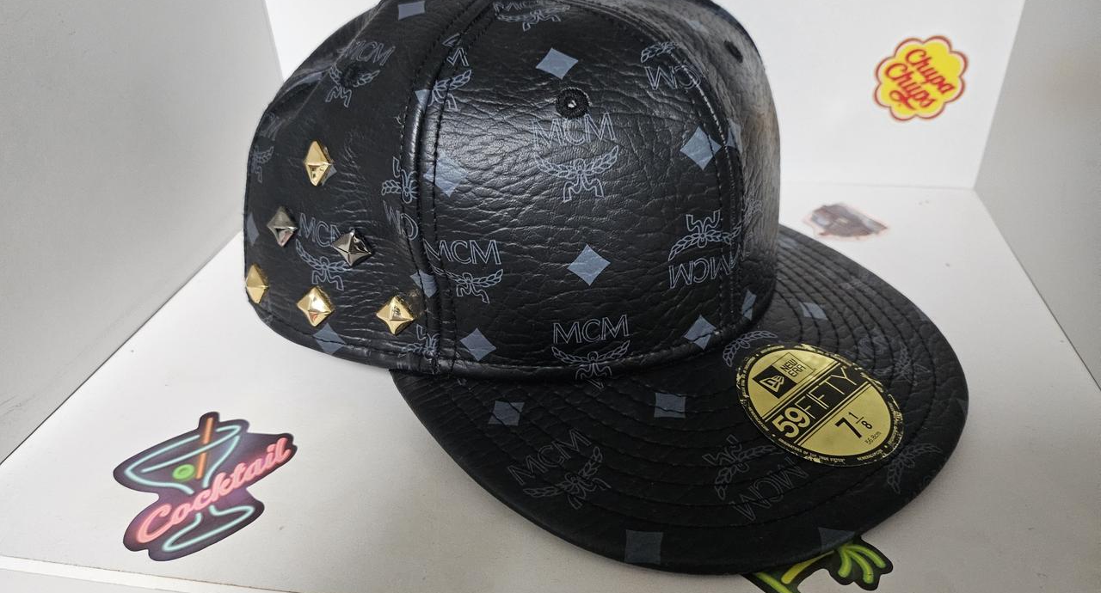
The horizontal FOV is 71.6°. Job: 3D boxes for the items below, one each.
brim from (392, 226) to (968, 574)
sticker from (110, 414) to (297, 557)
[{"bbox_3d":[0.054,0.021,0.225,0.180,0.027,0.116,-25,44,-29],"label":"brim"},{"bbox_3d":[-0.100,0.051,0.223,0.050,0.001,0.055,-21,37,-23],"label":"sticker"}]

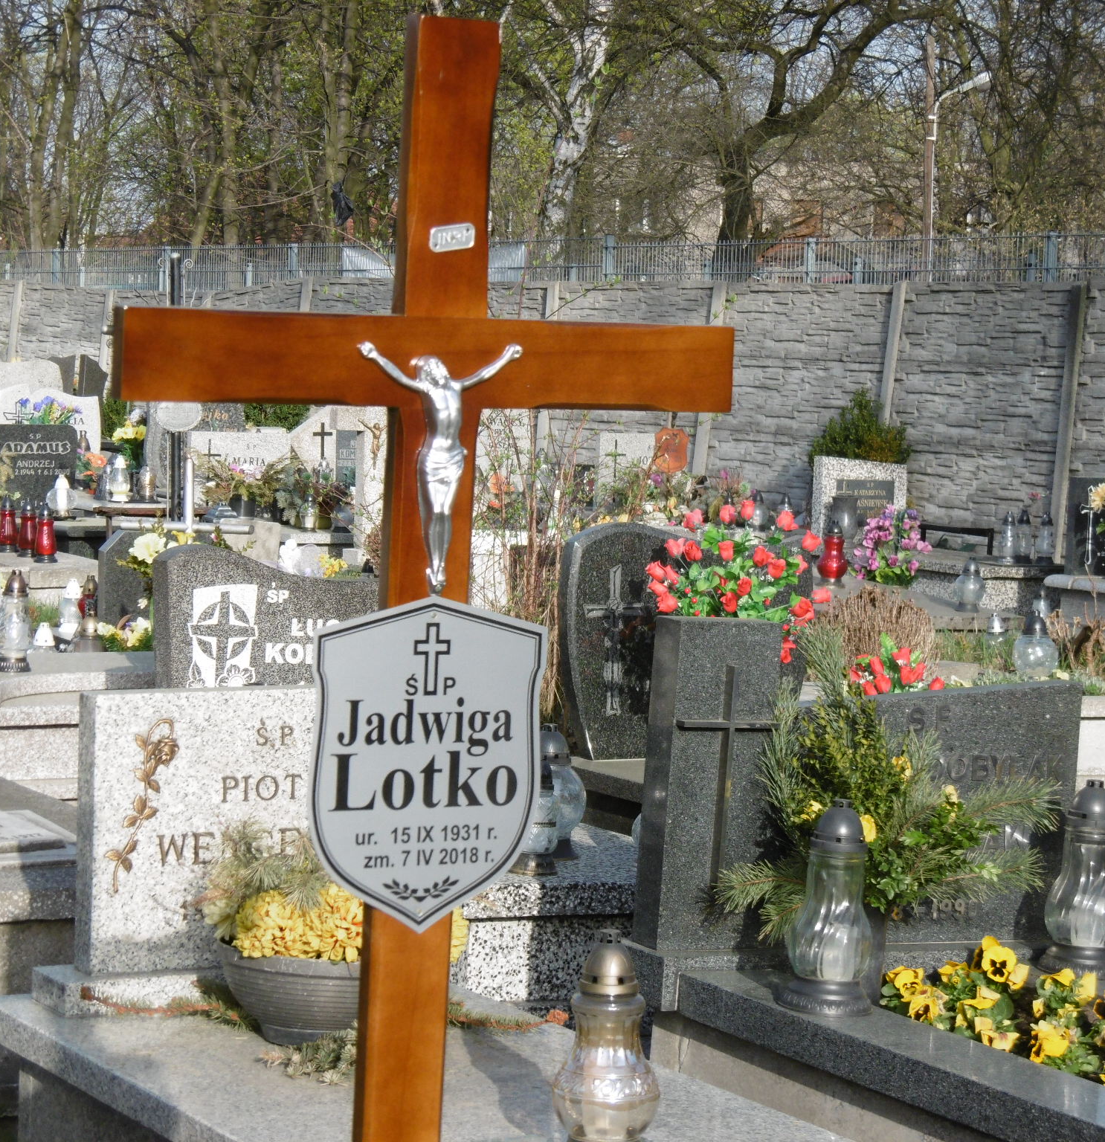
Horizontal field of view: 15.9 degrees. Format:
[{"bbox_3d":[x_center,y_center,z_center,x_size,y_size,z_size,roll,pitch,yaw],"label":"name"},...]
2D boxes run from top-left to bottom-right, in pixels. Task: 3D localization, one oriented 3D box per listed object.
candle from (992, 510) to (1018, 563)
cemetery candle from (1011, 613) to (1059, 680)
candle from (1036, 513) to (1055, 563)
[{"bbox_3d":[2.502,-0.185,21.800,0.124,0.285,0.124,1,3,0],"label":"candle"},{"bbox_3d":[1.391,0.231,11.400,0.133,0.225,0.133,3,5,0],"label":"cemetery candle"},{"bbox_3d":[2.712,-0.183,21.800,0.111,0.276,0.111,1,3,0],"label":"candle"}]

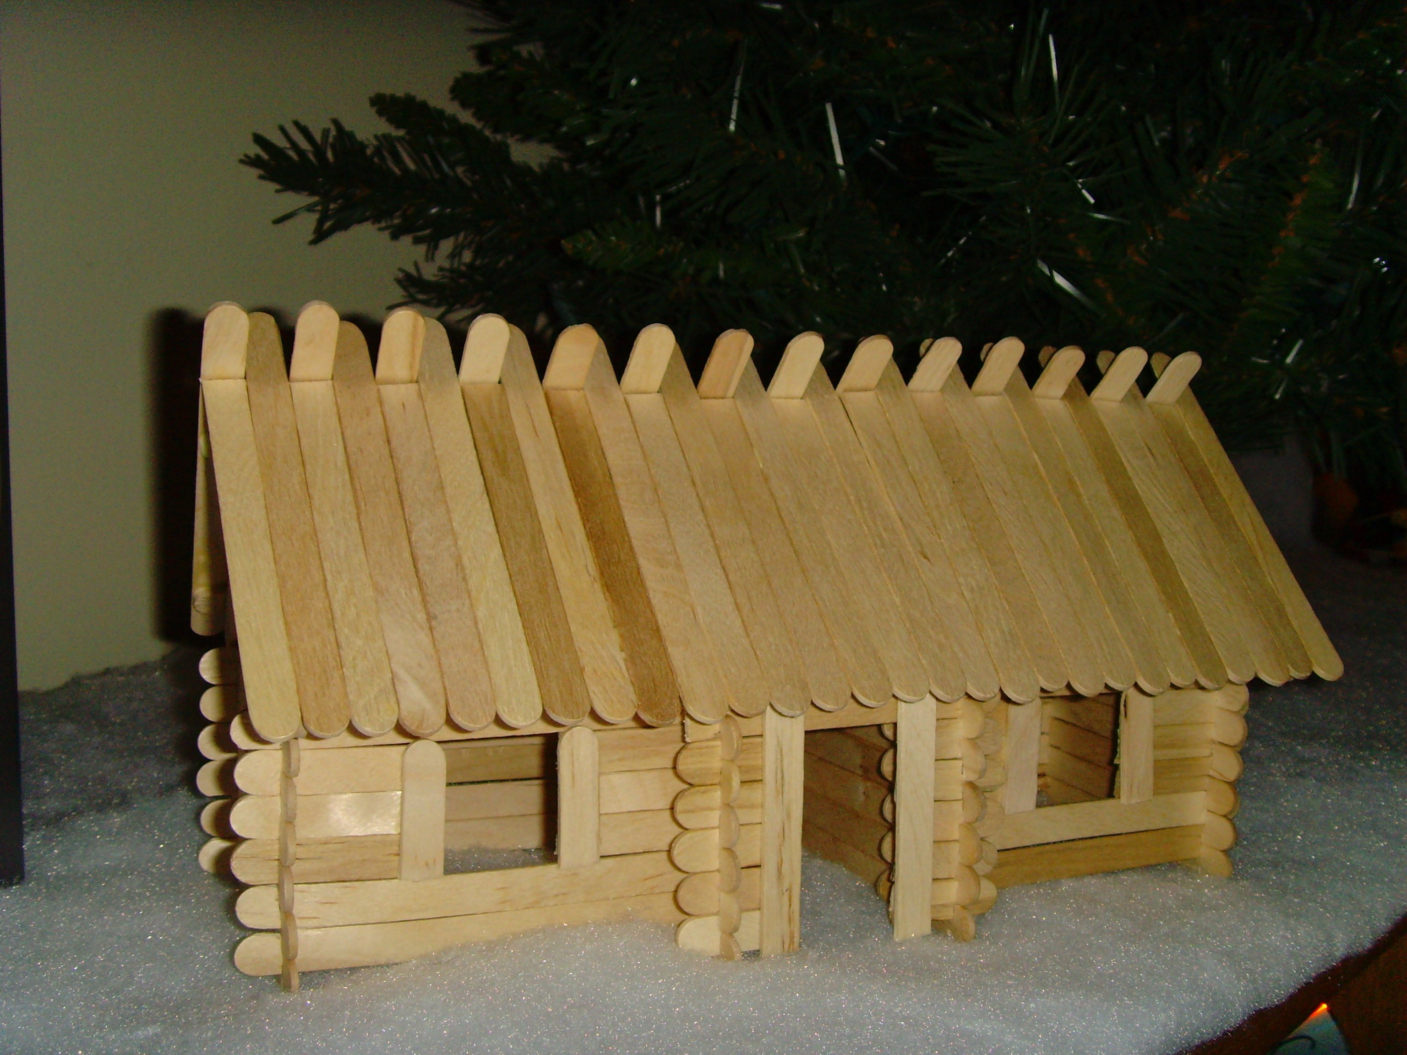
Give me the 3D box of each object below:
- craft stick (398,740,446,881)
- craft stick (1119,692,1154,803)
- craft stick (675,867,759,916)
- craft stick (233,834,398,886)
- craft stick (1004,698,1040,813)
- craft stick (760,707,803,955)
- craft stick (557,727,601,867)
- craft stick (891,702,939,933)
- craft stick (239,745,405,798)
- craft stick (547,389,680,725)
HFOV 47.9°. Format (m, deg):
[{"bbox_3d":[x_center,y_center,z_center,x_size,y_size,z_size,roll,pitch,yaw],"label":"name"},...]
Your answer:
[{"bbox_3d":[-0.064,0.065,0.365,0.010,0.033,0.002,1,3,-22],"label":"craft stick"},{"bbox_3d":[0.113,0.056,0.414,0.010,0.032,0.002,-1,5,-24],"label":"craft stick"},{"bbox_3d":[0.007,0.079,0.347,0.028,0.010,0.002,-1,5,-24],"label":"craft stick"},{"bbox_3d":[-0.077,0.069,0.332,0.042,0.010,0.002,-1,5,-24],"label":"craft stick"},{"bbox_3d":[0.086,0.061,0.428,0.010,0.032,0.002,0,3,-22],"label":"craft stick"},{"bbox_3d":[0.019,0.072,0.378,0.010,0.061,0.002,-1,4,-22],"label":"craft stick"},{"bbox_3d":[-0.028,0.060,0.351,0.010,0.032,0.002,-1,5,-24],"label":"craft stick"},{"bbox_3d":[0.048,0.064,0.362,0.010,0.061,0.002,-1,5,-24],"label":"craft stick"},{"bbox_3d":[-0.083,0.054,0.359,0.044,0.010,0.002,1,3,-22],"label":"craft stick"},{"bbox_3d":[-0.021,0.004,0.353,0.010,0.094,0.002,-1,-38,-24],"label":"craft stick"}]

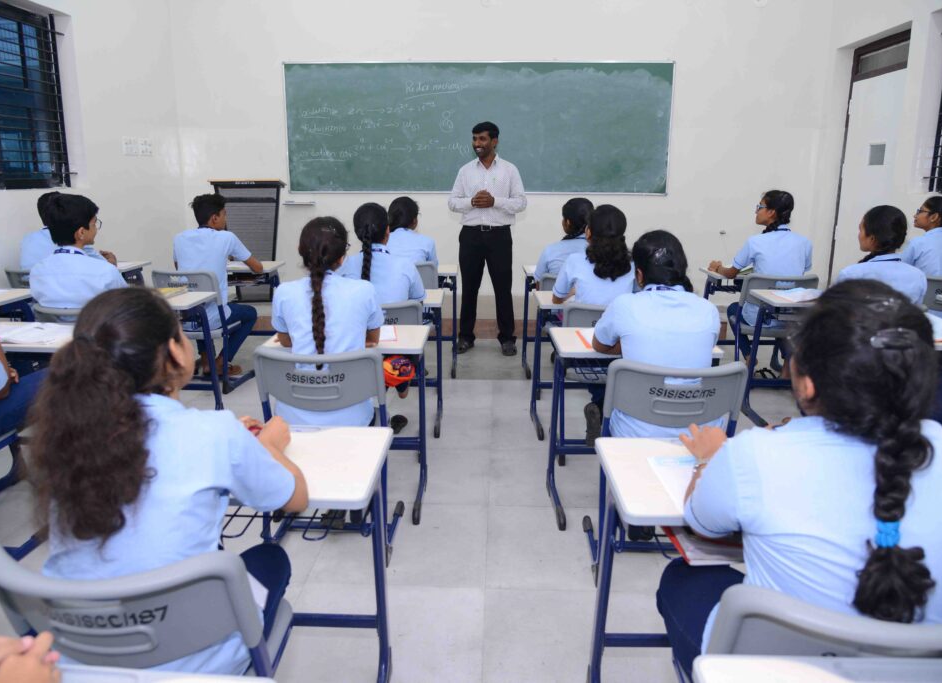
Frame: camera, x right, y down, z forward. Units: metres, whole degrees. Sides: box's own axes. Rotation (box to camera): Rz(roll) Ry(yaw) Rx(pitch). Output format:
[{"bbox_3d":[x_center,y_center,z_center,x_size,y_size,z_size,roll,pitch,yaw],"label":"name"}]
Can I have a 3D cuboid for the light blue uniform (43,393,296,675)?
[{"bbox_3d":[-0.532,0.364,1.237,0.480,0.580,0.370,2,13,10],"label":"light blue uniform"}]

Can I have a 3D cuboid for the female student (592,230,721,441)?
[{"bbox_3d":[0.639,0.177,2.448,0.470,1.140,0.620,1,13,2],"label":"female student"}]

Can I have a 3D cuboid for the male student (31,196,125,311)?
[{"bbox_3d":[-1.752,-0.074,3.353,0.470,1.270,0.740,3,14,12],"label":"male student"}]

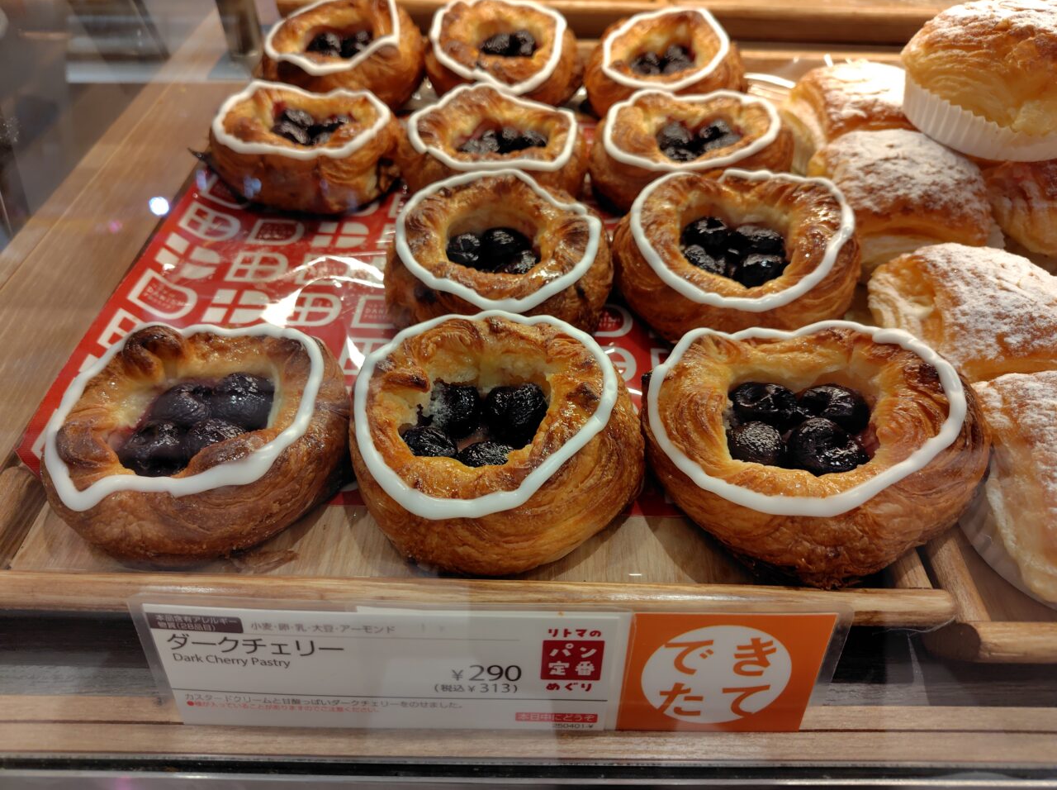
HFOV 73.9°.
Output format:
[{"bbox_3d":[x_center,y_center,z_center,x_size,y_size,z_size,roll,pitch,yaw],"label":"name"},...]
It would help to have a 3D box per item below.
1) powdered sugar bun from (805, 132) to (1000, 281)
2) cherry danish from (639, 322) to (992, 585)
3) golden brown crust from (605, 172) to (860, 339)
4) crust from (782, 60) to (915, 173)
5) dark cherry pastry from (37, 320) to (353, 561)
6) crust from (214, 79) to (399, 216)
[{"bbox_3d":[0.165,-0.085,0.312,0.077,0.045,0.076,2,50,1],"label":"powdered sugar bun"},{"bbox_3d":[0.093,0.015,0.233,0.108,0.037,0.098,2,50,1],"label":"cherry danish"},{"bbox_3d":[0.086,-0.061,0.296,0.100,0.037,0.090,2,50,1],"label":"golden brown crust"},{"bbox_3d":[0.168,-0.140,0.359,0.078,0.044,0.073,2,50,1],"label":"crust"},{"bbox_3d":[-0.107,0.013,0.231,0.094,0.037,0.089,2,50,1],"label":"dark cherry pastry"},{"bbox_3d":[-0.109,-0.123,0.345,0.092,0.037,0.079,2,50,1],"label":"crust"}]

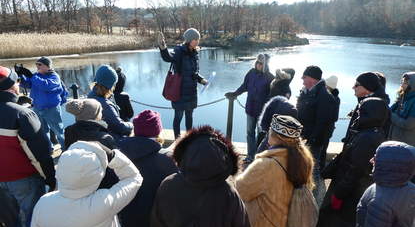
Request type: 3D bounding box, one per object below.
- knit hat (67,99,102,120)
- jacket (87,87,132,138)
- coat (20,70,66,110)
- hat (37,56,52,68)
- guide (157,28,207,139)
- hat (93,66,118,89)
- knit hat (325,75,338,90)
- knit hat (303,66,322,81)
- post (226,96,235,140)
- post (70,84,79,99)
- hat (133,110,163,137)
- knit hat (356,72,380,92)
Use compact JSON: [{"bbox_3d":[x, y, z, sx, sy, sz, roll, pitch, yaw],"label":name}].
[{"bbox_3d":[-0.984,-0.032,2.300,0.220,0.200,0.290,13,21,38],"label":"knit hat"},{"bbox_3d":[-1.100,0.068,3.298,0.450,0.800,0.520,-14,21,-40],"label":"jacket"},{"bbox_3d":[-2.566,-0.376,4.500,0.600,0.640,0.500,-8,18,-26],"label":"coat"},{"bbox_3d":[-2.437,-0.763,4.300,0.220,0.160,0.190,-4,17,-14],"label":"hat"},{"bbox_3d":[-0.367,-0.436,4.457,0.620,1.690,0.550,8,18,27],"label":"guide"},{"bbox_3d":[-1.124,-0.412,3.200,0.230,0.240,0.250,0,16,0],"label":"hat"},{"bbox_3d":[1.743,-0.437,4.050,0.210,0.200,0.200,4,17,14],"label":"knit hat"},{"bbox_3d":[1.247,-0.473,3.400,0.230,0.170,0.190,5,17,17],"label":"knit hat"},{"bbox_3d":[0.368,0.096,4.600,0.110,0.800,0.110,0,16,0],"label":"post"},{"bbox_3d":[-2.220,-0.100,4.912,0.140,0.800,0.140,0,16,0],"label":"post"},{"bbox_3d":[-0.477,0.080,2.300,0.210,0.200,0.230,0,16,0],"label":"hat"},{"bbox_3d":[1.598,-0.307,2.850,0.240,0.185,0.200,7,18,24],"label":"knit hat"}]

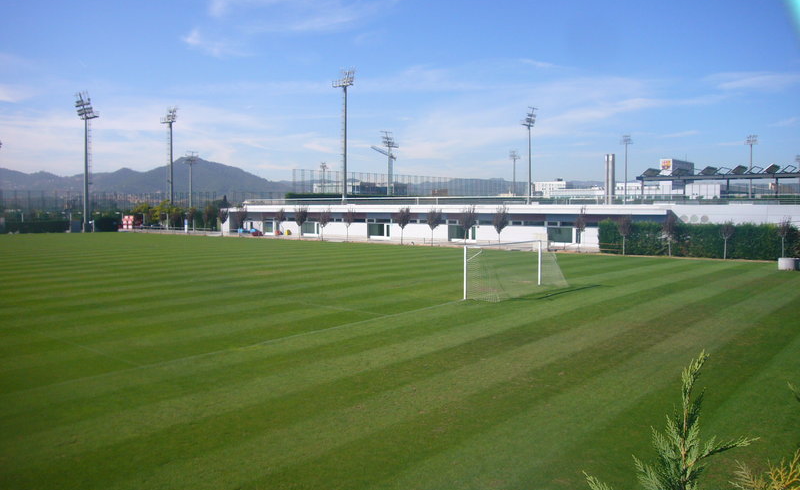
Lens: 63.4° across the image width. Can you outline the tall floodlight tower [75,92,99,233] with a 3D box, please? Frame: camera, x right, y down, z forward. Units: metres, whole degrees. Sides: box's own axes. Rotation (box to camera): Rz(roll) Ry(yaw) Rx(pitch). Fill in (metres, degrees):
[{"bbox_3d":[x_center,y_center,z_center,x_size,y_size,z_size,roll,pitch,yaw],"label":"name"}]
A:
[{"bbox_3d":[-56.100,-14.570,115.790,4.000,25.300,2.200,3,5,40],"label":"tall floodlight tower"}]

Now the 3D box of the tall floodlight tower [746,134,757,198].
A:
[{"bbox_3d":[122.100,-26.190,224.790,4.000,25.200,2.200,3,5,40],"label":"tall floodlight tower"}]

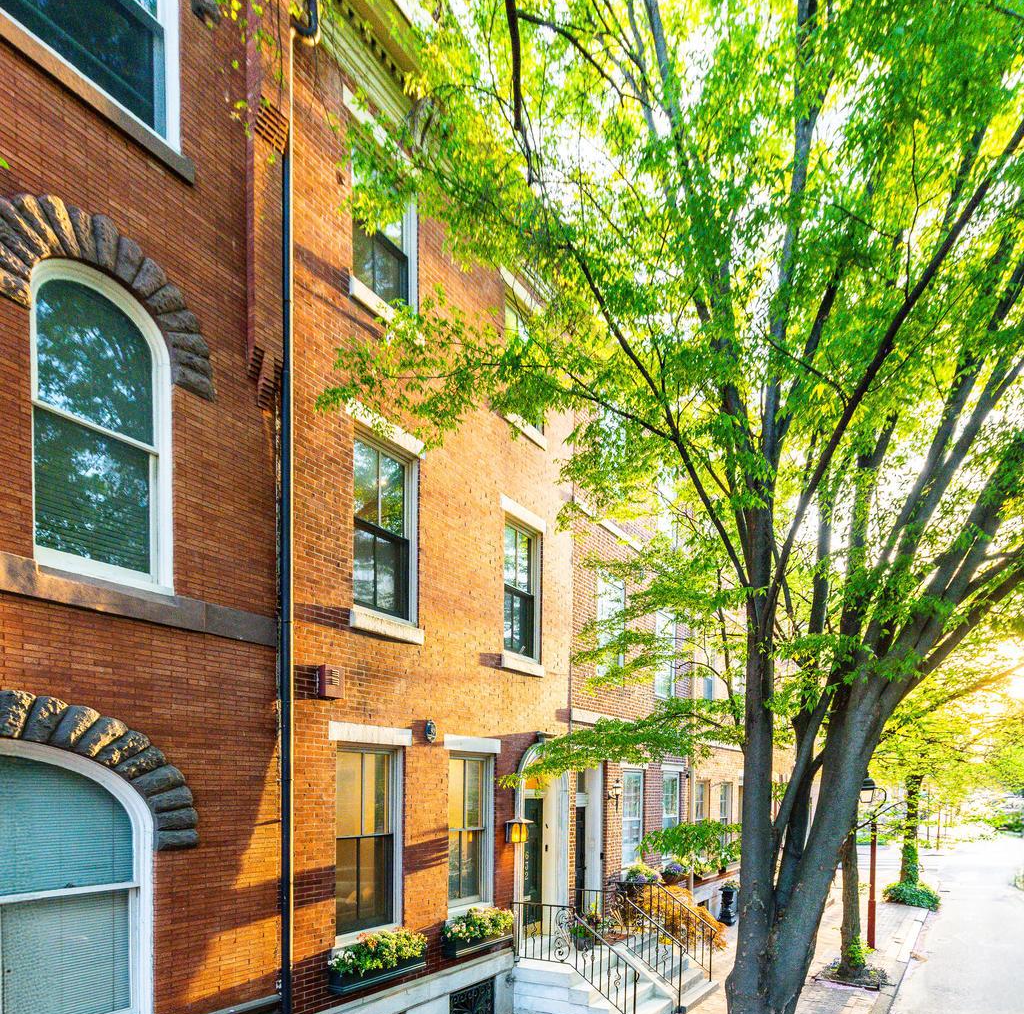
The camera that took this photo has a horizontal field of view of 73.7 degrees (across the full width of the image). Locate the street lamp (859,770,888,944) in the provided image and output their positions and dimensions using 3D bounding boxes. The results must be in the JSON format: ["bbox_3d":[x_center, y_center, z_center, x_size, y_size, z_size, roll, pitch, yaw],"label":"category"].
[{"bbox_3d":[6.988,6.834,13.200,0.520,3.450,0.420,-4,-10,34],"label":"street lamp"}]

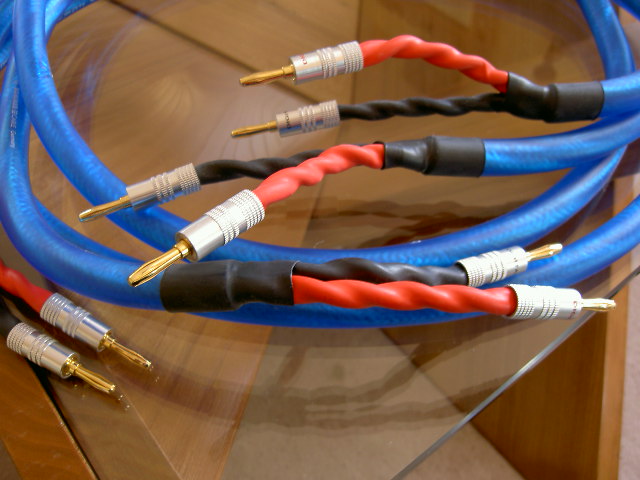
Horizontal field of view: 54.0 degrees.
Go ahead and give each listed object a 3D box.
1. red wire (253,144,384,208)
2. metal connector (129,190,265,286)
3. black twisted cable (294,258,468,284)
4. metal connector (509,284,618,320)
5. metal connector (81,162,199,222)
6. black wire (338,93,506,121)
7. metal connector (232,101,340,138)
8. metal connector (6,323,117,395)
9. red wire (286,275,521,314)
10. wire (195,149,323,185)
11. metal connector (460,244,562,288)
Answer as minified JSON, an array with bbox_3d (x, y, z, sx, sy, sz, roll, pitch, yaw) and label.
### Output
[{"bbox_3d":[0.001,-0.023,0.208,0.012,0.013,0.064,39,42,26],"label":"red wire"},{"bbox_3d":[-0.034,0.000,0.175,0.010,0.010,0.044,36,53,24],"label":"metal connector"},{"bbox_3d":[0.021,0.010,0.201,0.062,0.012,0.010,3,50,-24],"label":"black twisted cable"},{"bbox_3d":[0.079,0.020,0.200,0.044,0.010,0.010,4,50,-24],"label":"metal connector"},{"bbox_3d":[-0.066,-0.016,0.228,0.044,0.010,0.010,-21,56,-8],"label":"metal connector"},{"bbox_3d":[0.041,-0.054,0.254,0.066,0.009,0.009,-3,53,5],"label":"black wire"},{"bbox_3d":[-0.014,-0.047,0.255,0.044,0.010,0.010,-12,54,-1],"label":"metal connector"},{"bbox_3d":[-0.090,0.042,0.221,0.044,0.010,0.010,22,57,16],"label":"metal connector"},{"bbox_3d":[0.025,0.017,0.189,0.067,0.010,0.009,3,53,-3],"label":"red wire"},{"bbox_3d":[-0.012,-0.029,0.231,0.066,0.010,0.010,-9,54,-2],"label":"wire"},{"bbox_3d":[0.069,0.007,0.223,0.044,0.010,0.010,-14,54,-21],"label":"metal connector"}]

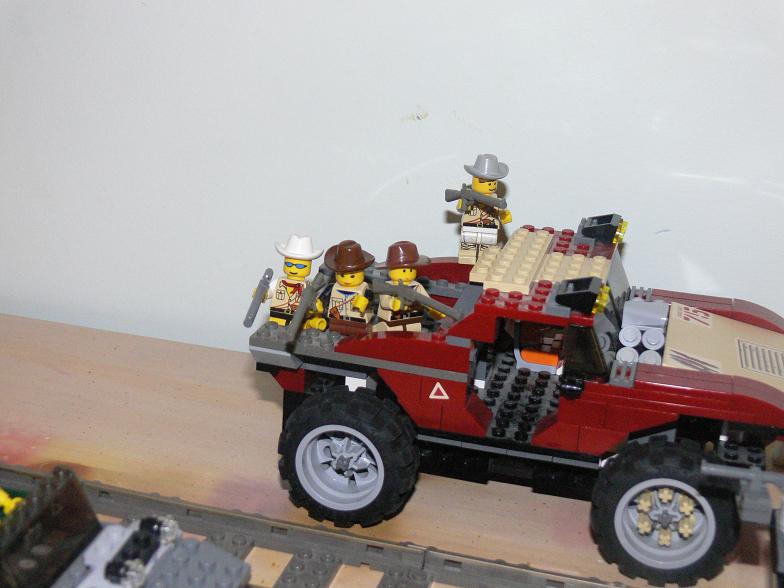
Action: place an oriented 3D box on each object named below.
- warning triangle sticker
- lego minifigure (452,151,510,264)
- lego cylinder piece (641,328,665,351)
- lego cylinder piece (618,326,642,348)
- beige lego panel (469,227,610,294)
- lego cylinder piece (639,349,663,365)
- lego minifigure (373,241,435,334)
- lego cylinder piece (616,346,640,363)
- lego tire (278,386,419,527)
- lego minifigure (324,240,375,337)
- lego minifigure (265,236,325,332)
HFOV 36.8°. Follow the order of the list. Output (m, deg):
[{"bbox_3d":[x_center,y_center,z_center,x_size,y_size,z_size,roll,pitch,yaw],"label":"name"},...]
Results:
[{"bbox_3d":[0.016,0.034,0.403,0.007,0.006,0.001,8,21,13],"label":"warning triangle sticker"},{"bbox_3d":[0.037,-0.034,0.486,0.025,0.046,0.017,8,21,13],"label":"lego minifigure"},{"bbox_3d":[0.092,0.016,0.416,0.008,0.008,0.005,8,21,13],"label":"lego cylinder piece"},{"bbox_3d":[0.085,0.015,0.418,0.008,0.008,0.005,8,21,13],"label":"lego cylinder piece"},{"bbox_3d":[0.056,-0.011,0.436,0.048,0.008,0.064,8,21,13],"label":"beige lego panel"},{"bbox_3d":[0.092,0.024,0.419,0.008,0.008,0.005,8,21,13],"label":"lego cylinder piece"},{"bbox_3d":[0.005,0.002,0.431,0.023,0.043,0.018,-9,23,-28],"label":"lego minifigure"},{"bbox_3d":[0.084,0.023,0.421,0.008,0.008,0.005,8,21,13],"label":"lego cylinder piece"},{"bbox_3d":[-0.015,0.058,0.422,0.049,0.049,0.023,8,21,13],"label":"lego tire"},{"bbox_3d":[-0.015,0.002,0.428,0.022,0.044,0.017,9,21,17],"label":"lego minifigure"},{"bbox_3d":[-0.036,-0.001,0.434,0.024,0.044,0.017,14,21,19],"label":"lego minifigure"}]

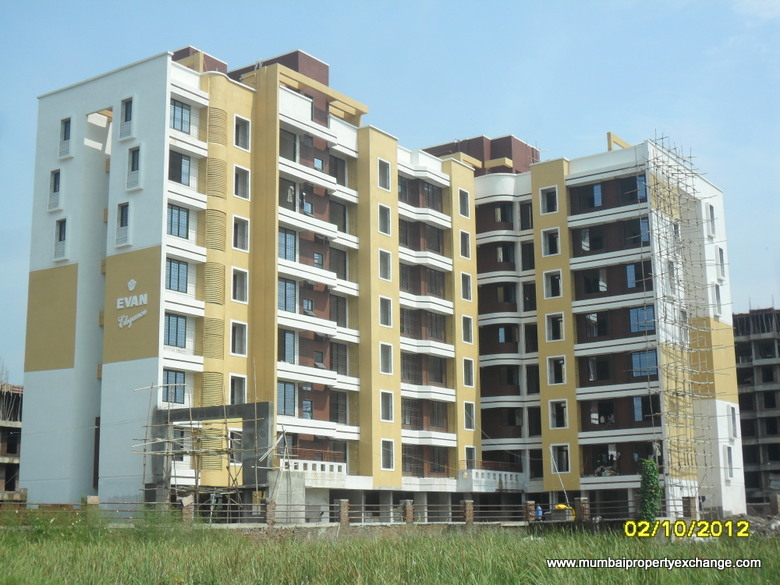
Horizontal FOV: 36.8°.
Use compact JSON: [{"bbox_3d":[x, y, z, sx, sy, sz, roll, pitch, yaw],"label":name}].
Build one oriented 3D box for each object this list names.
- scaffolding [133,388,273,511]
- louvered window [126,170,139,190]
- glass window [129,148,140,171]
[{"bbox_3d":[-8.776,7.812,54.983,7.500,6.200,1.600,-8,-14,34],"label":"scaffolding"},{"bbox_3d":[-13.631,-6.024,62.238,0.840,0.950,0.120,-8,-14,34],"label":"louvered window"},{"bbox_3d":[-13.654,-7.132,62.961,0.798,1.330,0.197,-8,-14,34],"label":"glass window"}]

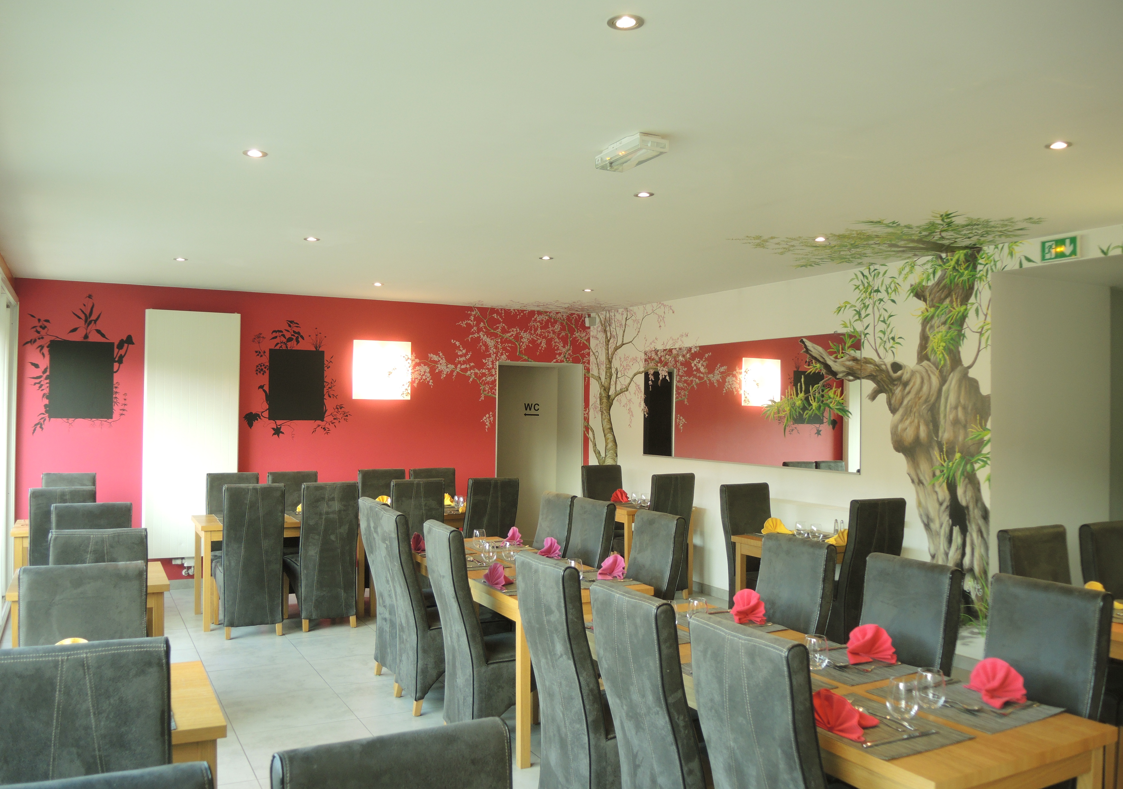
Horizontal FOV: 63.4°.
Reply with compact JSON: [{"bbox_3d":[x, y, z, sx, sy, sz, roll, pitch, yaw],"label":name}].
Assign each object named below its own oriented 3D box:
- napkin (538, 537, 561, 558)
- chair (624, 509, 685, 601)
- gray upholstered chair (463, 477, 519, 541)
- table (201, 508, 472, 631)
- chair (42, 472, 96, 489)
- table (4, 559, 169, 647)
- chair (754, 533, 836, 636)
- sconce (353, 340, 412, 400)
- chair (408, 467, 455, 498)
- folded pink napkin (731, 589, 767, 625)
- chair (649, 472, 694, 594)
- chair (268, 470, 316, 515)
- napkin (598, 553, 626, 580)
[{"bbox_3d":[-0.079,0.891,5.315,0.140,0.120,0.200,1,-1,-28],"label":"napkin"},{"bbox_3d":[0.300,1.165,4.669,0.580,1.070,0.420,1,-1,-28],"label":"chair"},{"bbox_3d":[-0.660,1.202,7.329,0.400,1.085,0.650,1,-1,-29],"label":"gray upholstered chair"},{"bbox_3d":[-1.681,1.346,7.343,2.370,0.745,0.720,1,-1,-28],"label":"table"},{"bbox_3d":[-3.749,1.160,6.876,0.400,1.085,0.650,1,-1,-26],"label":"chair"},{"bbox_3d":[-2.422,1.306,4.652,0.700,0.755,0.700,1,-1,-27],"label":"table"},{"bbox_3d":[0.784,1.162,3.824,0.600,1.070,0.450,1,-1,-30],"label":"chair"},{"bbox_3d":[-1.728,-0.231,8.795,0.560,0.560,0.090,1,-1,-28],"label":"sconce"},{"bbox_3d":[-1.032,1.194,7.821,0.420,1.070,0.580,1,-1,-28],"label":"chair"},{"bbox_3d":[0.785,0.885,3.819,0.090,0.120,0.165,1,-1,-28],"label":"folded pink napkin"},{"bbox_3d":[0.824,1.229,8.021,0.400,1.085,0.650,1,-1,-30],"label":"chair"},{"bbox_3d":[-2.142,1.174,7.333,0.450,1.070,0.600,1,-1,-23],"label":"chair"},{"bbox_3d":[0.244,0.887,4.705,0.140,0.120,0.200,1,-1,-28],"label":"napkin"}]

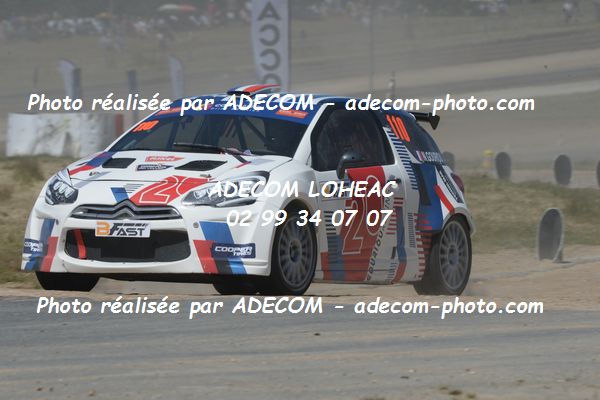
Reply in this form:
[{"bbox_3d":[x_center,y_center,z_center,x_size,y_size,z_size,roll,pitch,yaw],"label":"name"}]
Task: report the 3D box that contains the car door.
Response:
[{"bbox_3d":[0.303,-0.030,42.914,0.280,1.170,1.300,1,-1,27],"label":"car door"}]

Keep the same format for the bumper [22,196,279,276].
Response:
[{"bbox_3d":[-1.052,0.231,41.776,1.810,0.500,0.490,1,-1,27],"label":"bumper"}]

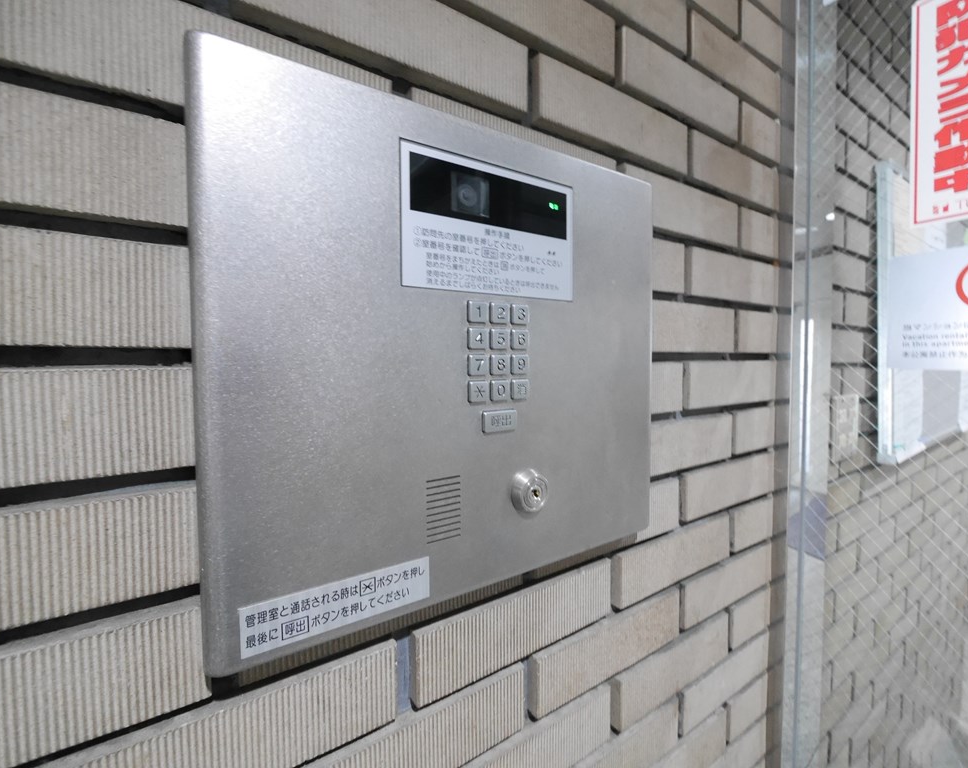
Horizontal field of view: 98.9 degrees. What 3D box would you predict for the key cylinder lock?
[{"bbox_3d":[0.041,0.090,0.349,0.035,0.035,0.009,-2,3,-32],"label":"key cylinder lock"}]

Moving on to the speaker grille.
[{"bbox_3d":[-0.030,0.094,0.311,0.028,0.047,0.004,-2,3,-32],"label":"speaker grille"}]

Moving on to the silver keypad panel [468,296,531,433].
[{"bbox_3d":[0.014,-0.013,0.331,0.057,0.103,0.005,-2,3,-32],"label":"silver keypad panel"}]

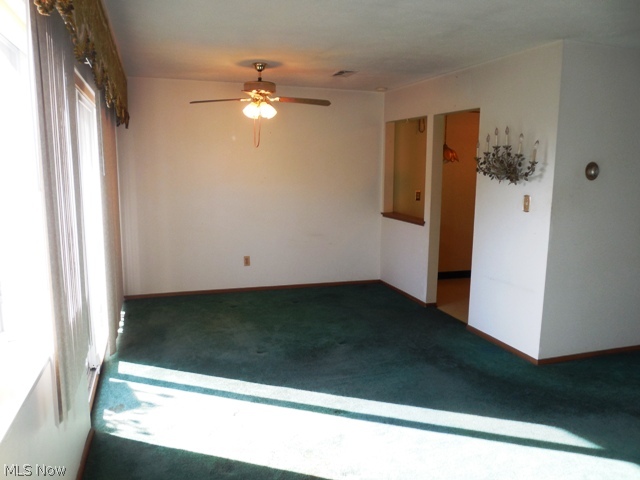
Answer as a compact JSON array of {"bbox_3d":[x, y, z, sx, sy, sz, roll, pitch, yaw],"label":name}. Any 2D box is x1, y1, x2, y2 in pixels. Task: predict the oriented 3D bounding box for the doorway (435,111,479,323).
[{"bbox_3d":[1.361,-0.223,4.836,0.120,2.064,0.743,-2,9,-19],"label":"doorway"}]

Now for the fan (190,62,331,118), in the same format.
[{"bbox_3d":[-0.540,-1.349,4.370,1.290,0.490,1.290,1,9,3],"label":"fan"}]

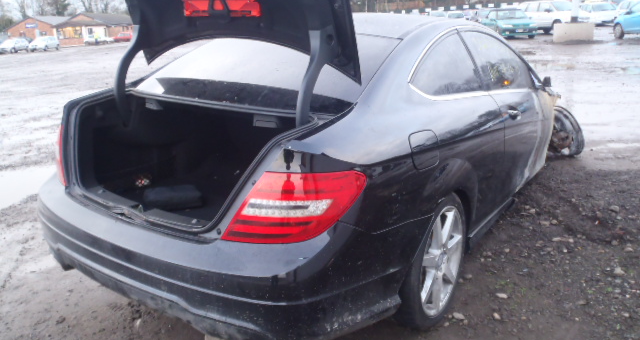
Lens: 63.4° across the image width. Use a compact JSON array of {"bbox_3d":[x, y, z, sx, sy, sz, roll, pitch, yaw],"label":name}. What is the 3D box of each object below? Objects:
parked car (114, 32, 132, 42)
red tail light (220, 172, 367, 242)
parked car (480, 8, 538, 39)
[{"bbox_3d":[-28.061,-18.684,73.000,4.000,1.400,1.680,-3,16,1],"label":"parked car"},{"bbox_3d":[-0.090,0.109,1.704,0.360,0.255,0.340,7,17,26],"label":"red tail light"},{"bbox_3d":[9.550,-7.480,26.400,1.690,1.370,4.100,-2,16,5],"label":"parked car"}]

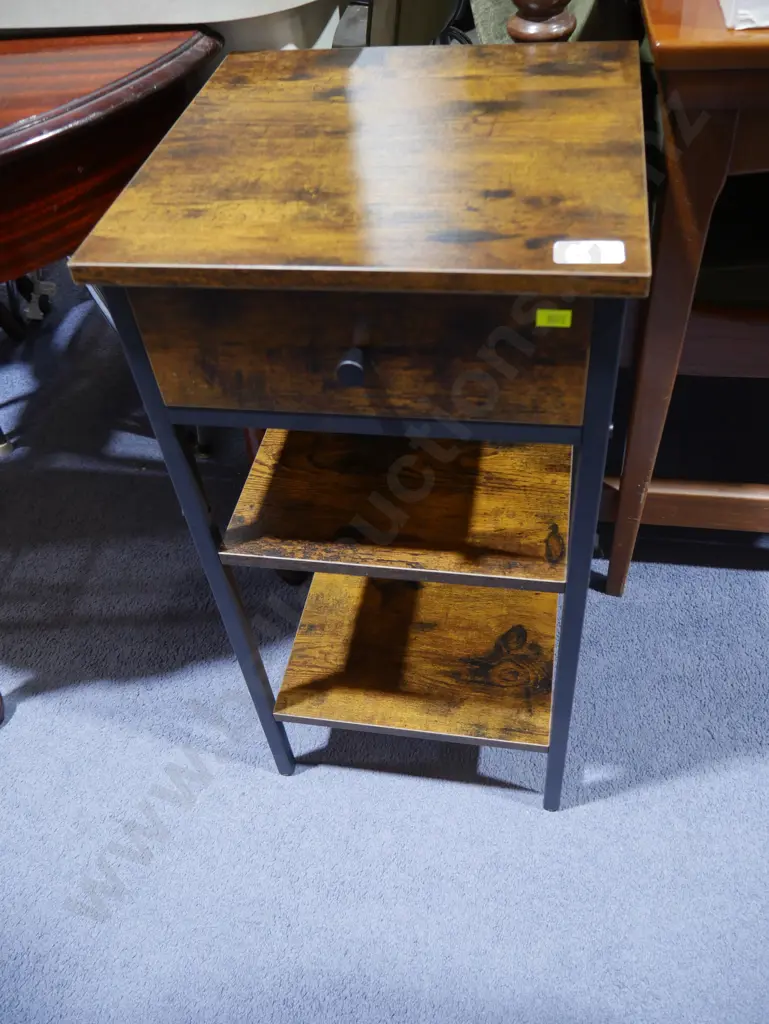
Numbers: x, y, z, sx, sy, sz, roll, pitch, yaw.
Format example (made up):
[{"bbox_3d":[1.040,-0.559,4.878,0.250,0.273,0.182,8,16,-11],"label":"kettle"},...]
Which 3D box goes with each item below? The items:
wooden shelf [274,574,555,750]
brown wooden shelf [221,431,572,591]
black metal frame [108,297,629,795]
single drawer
[{"bbox_3d":[0.058,0.116,1.035,0.304,0.016,0.355,4,47,11],"label":"wooden shelf"},{"bbox_3d":[0.033,-0.076,0.835,0.304,0.016,0.355,4,47,11],"label":"brown wooden shelf"},{"bbox_3d":[0.035,-0.020,0.801,0.306,0.650,0.312,4,47,11],"label":"black metal frame"},{"bbox_3d":[0.006,-0.189,0.583,0.270,0.095,0.296,4,47,11],"label":"single drawer"}]

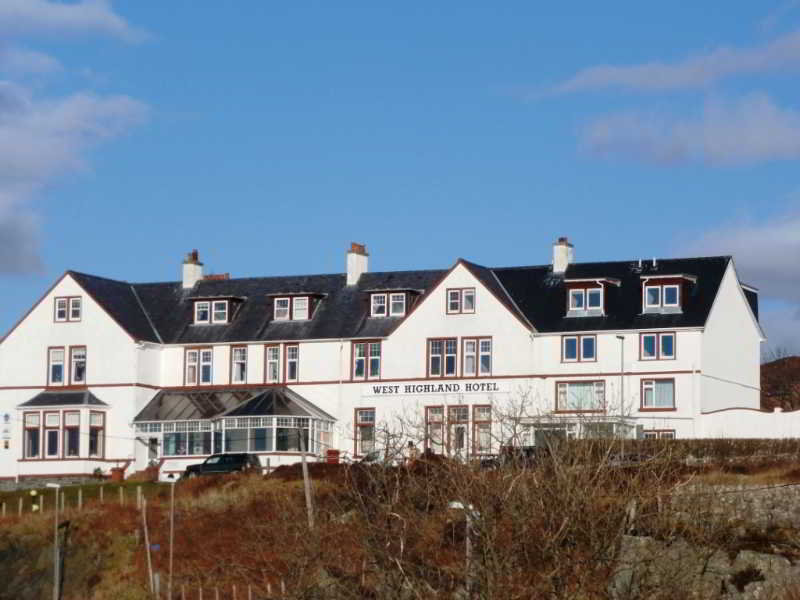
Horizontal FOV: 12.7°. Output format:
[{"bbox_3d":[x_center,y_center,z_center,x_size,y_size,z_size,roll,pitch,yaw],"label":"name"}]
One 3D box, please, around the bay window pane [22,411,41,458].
[{"bbox_3d":[-20.811,7.687,202.773,1.097,2.749,0.180,-2,-6,22],"label":"bay window pane"}]

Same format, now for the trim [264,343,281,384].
[{"bbox_3d":[-7.620,3.864,215.765,1.043,2.449,0.200,-2,-7,25],"label":"trim"}]

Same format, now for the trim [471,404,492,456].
[{"bbox_3d":[4.551,7.234,197.953,1.182,2.838,0.180,-2,-6,22],"label":"trim"}]

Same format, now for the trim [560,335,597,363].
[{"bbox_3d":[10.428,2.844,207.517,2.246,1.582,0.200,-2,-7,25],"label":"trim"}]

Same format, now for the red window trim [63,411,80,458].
[{"bbox_3d":[-19.716,8.152,216.097,1.126,2.937,0.200,-2,-7,25],"label":"red window trim"}]

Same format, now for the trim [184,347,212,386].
[{"bbox_3d":[-11.481,3.807,204.875,1.814,2.295,0.180,-2,-6,22],"label":"trim"}]

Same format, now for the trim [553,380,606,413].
[{"bbox_3d":[9.919,5.310,195.950,2.893,1.809,0.180,-2,-6,22],"label":"trim"}]

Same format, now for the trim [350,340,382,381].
[{"bbox_3d":[-1.946,3.635,213.161,1.953,2.403,0.200,-2,-7,25],"label":"trim"}]

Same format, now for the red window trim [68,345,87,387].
[{"bbox_3d":[-18.348,3.769,204.335,1.138,2.347,0.180,-2,-6,22],"label":"red window trim"}]

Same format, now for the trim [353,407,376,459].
[{"bbox_3d":[-1.939,7.451,200.591,1.335,2.859,0.180,-2,-6,22],"label":"trim"}]

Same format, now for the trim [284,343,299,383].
[{"bbox_3d":[-6.100,3.589,202.692,0.903,2.288,0.180,-2,-6,22],"label":"trim"}]

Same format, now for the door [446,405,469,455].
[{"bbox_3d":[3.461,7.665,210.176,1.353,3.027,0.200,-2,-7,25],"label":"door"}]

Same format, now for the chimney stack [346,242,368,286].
[{"bbox_3d":[-2.441,-2.007,207.910,0.552,2.576,1.797,-2,-6,22],"label":"chimney stack"}]

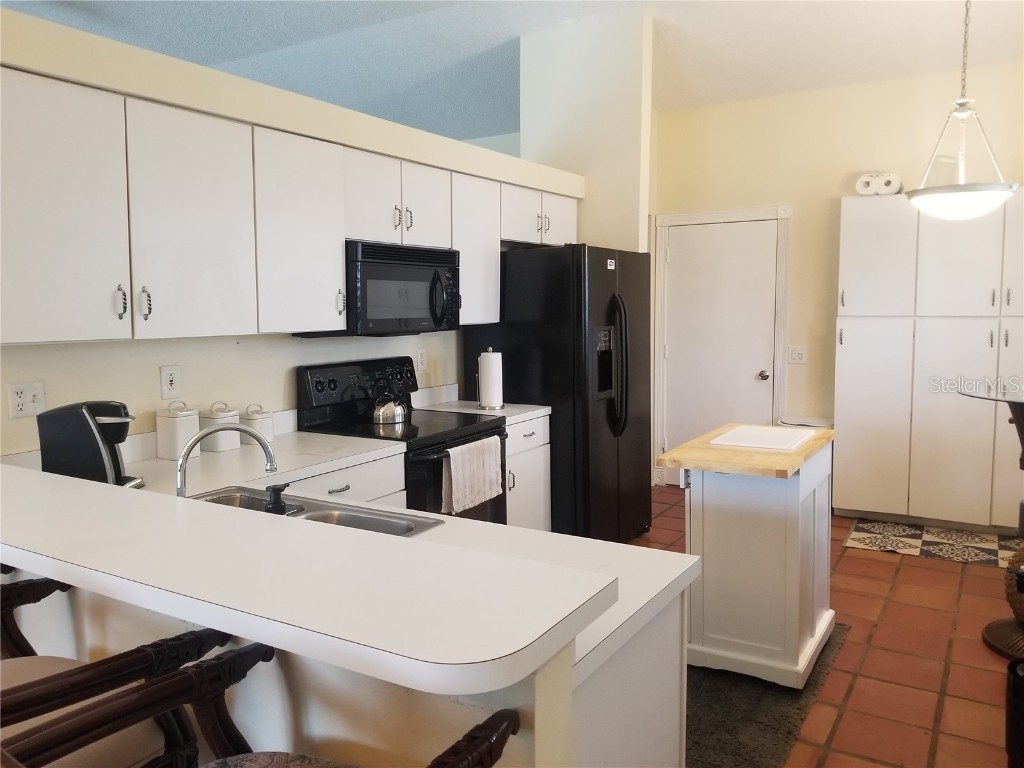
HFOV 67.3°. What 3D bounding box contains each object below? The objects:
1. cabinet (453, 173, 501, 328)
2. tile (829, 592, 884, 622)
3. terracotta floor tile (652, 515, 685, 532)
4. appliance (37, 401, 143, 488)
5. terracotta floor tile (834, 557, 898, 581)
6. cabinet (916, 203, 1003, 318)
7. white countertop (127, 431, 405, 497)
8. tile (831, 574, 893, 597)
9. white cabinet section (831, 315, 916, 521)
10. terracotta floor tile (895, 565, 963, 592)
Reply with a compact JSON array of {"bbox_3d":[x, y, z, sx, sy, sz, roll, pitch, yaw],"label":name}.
[{"bbox_3d":[-0.312,-0.706,4.140,0.314,0.760,0.435,3,7,32],"label":"cabinet"},{"bbox_3d":[1.621,1.072,3.713,0.274,0.015,0.305,3,7,32],"label":"tile"},{"bbox_3d":[1.067,0.942,5.088,0.299,0.016,0.299,3,7,33],"label":"terracotta floor tile"},{"bbox_3d":[-1.212,0.192,2.237,0.258,0.280,0.195,-3,6,-18],"label":"appliance"},{"bbox_3d":[1.942,1.017,4.213,0.274,0.015,0.294,3,7,32],"label":"terracotta floor tile"},{"bbox_3d":[2.805,-0.807,4.807,0.450,0.771,0.343,3,7,33],"label":"cabinet"},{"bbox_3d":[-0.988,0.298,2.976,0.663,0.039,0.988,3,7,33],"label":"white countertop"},{"bbox_3d":[1.783,1.044,3.965,0.274,0.015,0.273,3,7,32],"label":"tile"},{"bbox_3d":[2.466,0.189,5.195,0.456,1.286,0.360,3,7,33],"label":"white cabinet section"},{"bbox_3d":[2.200,1.029,4.064,0.277,0.015,0.301,3,7,32],"label":"terracotta floor tile"}]

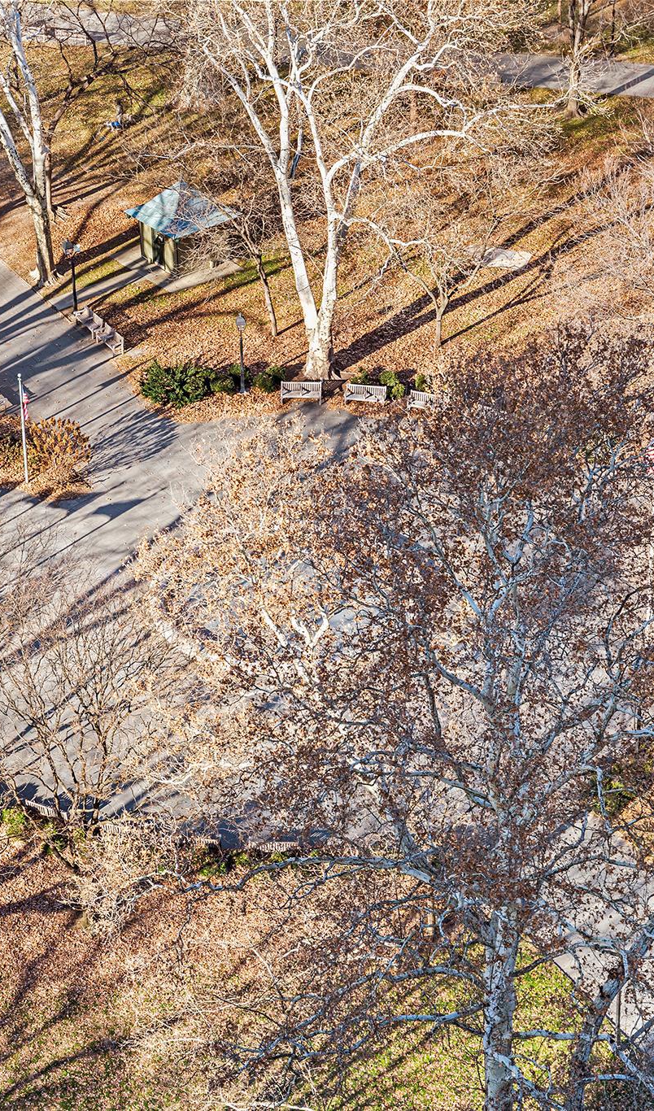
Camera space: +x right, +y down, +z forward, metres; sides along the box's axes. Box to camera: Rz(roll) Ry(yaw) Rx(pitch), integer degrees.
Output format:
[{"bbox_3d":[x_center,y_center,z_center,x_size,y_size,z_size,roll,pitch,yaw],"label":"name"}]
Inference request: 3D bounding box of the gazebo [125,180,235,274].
[{"bbox_3d":[-7.390,-16.414,159.127,3.650,4.300,3.650,-27,42,-34],"label":"gazebo"}]

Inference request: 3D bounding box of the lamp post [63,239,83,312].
[{"bbox_3d":[-12.032,-13.270,154.736,0.850,4.000,0.500,11,35,16],"label":"lamp post"}]

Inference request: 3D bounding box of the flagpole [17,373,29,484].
[{"bbox_3d":[-13.269,-5.521,141.769,0.160,5.550,0.160,0,34,0],"label":"flagpole"}]

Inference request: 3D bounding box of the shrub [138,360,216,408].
[{"bbox_3d":[-7.068,-8.288,152.390,3.450,1.400,2.500,-1,32,0],"label":"shrub"}]

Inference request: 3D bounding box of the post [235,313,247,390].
[{"bbox_3d":[-3.965,-9.495,151.494,0.460,4.319,0.460,-1,32,0],"label":"post"}]

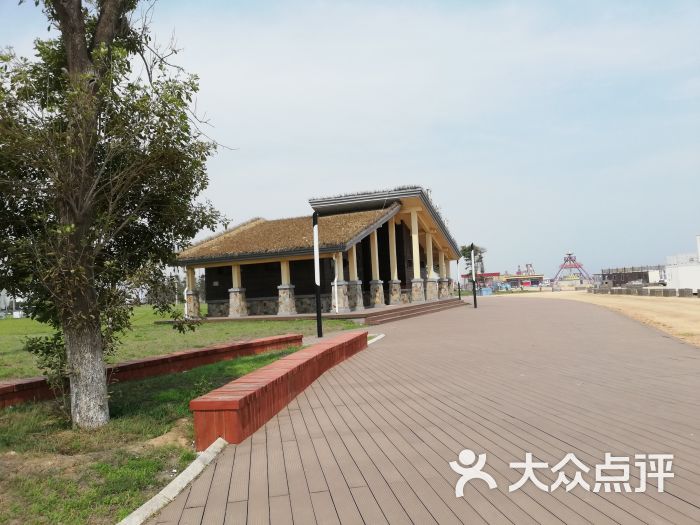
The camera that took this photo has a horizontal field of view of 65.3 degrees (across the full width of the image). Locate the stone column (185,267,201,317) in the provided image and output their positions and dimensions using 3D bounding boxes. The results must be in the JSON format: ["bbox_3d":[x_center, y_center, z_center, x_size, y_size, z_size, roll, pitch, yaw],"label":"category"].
[{"bbox_3d":[-8.514,1.616,29.469,0.690,2.809,0.690,-5,-3,23],"label":"stone column"}]

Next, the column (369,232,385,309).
[{"bbox_3d":[1.437,0.355,29.809,0.690,4.228,0.690,-5,-3,23],"label":"column"}]

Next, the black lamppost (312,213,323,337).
[{"bbox_3d":[-1.075,0.354,17.807,0.150,4.134,0.150,-5,-3,23],"label":"black lamppost"}]

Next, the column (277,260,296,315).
[{"bbox_3d":[-3.159,1.246,27.163,0.690,2.699,0.690,-5,-3,23],"label":"column"}]

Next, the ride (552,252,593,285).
[{"bbox_3d":[45.641,1.231,112.000,6.800,6.872,4.600,-6,-4,38],"label":"ride"}]

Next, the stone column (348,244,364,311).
[{"bbox_3d":[0.192,0.745,26.690,0.690,3.266,0.690,-5,-3,23],"label":"stone column"}]

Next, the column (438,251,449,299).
[{"bbox_3d":[7.172,1.001,42.040,0.690,3.556,0.690,-5,-3,23],"label":"column"}]

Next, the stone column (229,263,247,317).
[{"bbox_3d":[-5.833,1.454,28.311,0.690,2.708,0.690,-5,-3,23],"label":"stone column"}]

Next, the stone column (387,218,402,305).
[{"bbox_3d":[2.632,-0.111,32.573,0.690,5.307,0.690,-5,-3,23],"label":"stone column"}]

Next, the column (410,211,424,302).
[{"bbox_3d":[4.411,-0.423,36.265,0.690,6.110,0.690,-5,-3,23],"label":"column"}]

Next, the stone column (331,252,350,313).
[{"bbox_3d":[-0.488,0.951,26.020,0.690,2.865,0.690,-5,-3,23],"label":"stone column"}]

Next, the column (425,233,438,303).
[{"bbox_3d":[5.790,0.270,38.941,0.690,4.848,0.690,-5,-3,23],"label":"column"}]

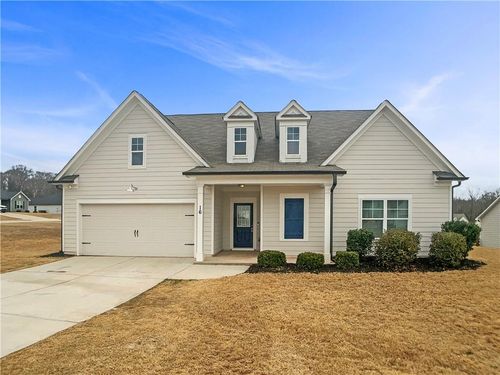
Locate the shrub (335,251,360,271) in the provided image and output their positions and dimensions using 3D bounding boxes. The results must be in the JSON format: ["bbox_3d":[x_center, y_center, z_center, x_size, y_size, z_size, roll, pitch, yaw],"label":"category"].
[{"bbox_3d":[3.259,2.433,13.450,0.798,0.622,0.820,0,-2,5],"label":"shrub"}]

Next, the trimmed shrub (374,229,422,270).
[{"bbox_3d":[5.069,2.098,13.850,1.541,1.353,1.400,0,-2,5],"label":"trimmed shrub"}]

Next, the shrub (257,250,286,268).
[{"bbox_3d":[0.750,2.448,13.700,0.972,0.593,0.900,0,-2,5],"label":"shrub"}]

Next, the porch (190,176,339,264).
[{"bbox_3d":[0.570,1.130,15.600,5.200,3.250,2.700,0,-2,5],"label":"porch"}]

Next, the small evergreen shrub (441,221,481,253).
[{"bbox_3d":[7.688,1.881,14.700,1.454,1.327,1.350,0,-2,5],"label":"small evergreen shrub"}]

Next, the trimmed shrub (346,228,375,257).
[{"bbox_3d":[3.995,2.031,14.600,1.000,1.065,1.000,0,-2,5],"label":"trimmed shrub"}]

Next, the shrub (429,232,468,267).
[{"bbox_3d":[6.840,2.131,13.900,1.306,1.169,1.250,0,-2,5],"label":"shrub"}]

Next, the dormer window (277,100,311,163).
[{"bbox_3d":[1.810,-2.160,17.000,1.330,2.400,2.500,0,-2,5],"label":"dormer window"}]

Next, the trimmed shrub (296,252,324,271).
[{"bbox_3d":[2.045,2.477,13.600,0.942,0.582,0.880,0,-2,5],"label":"trimmed shrub"}]

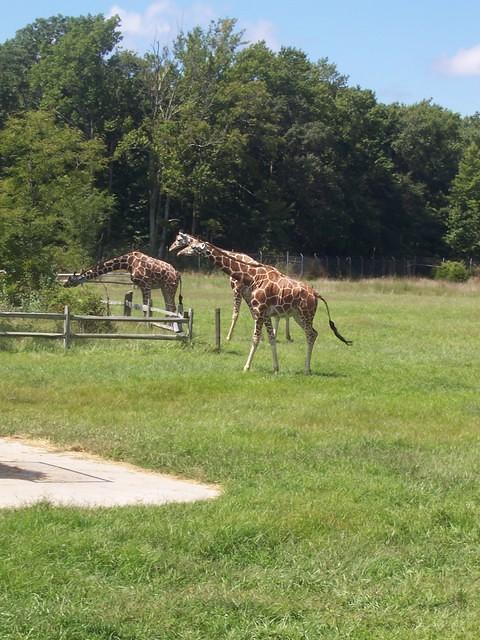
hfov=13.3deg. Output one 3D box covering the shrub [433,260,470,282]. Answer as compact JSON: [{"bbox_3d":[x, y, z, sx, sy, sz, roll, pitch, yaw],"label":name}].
[{"bbox_3d":[16.568,-3.742,160.000,2.800,1.850,2.500,0,2,0],"label":"shrub"}]

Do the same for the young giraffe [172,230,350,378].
[{"bbox_3d":[0.469,-0.280,41.000,3.500,2.750,0.700,0,2,9],"label":"young giraffe"}]

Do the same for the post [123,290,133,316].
[{"bbox_3d":[-3.508,-0.468,64.000,0.230,0.950,0.220,0,2,0],"label":"post"}]

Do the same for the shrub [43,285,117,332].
[{"bbox_3d":[-4.458,-0.306,57.000,1.950,1.400,1.700,0,2,0],"label":"shrub"}]

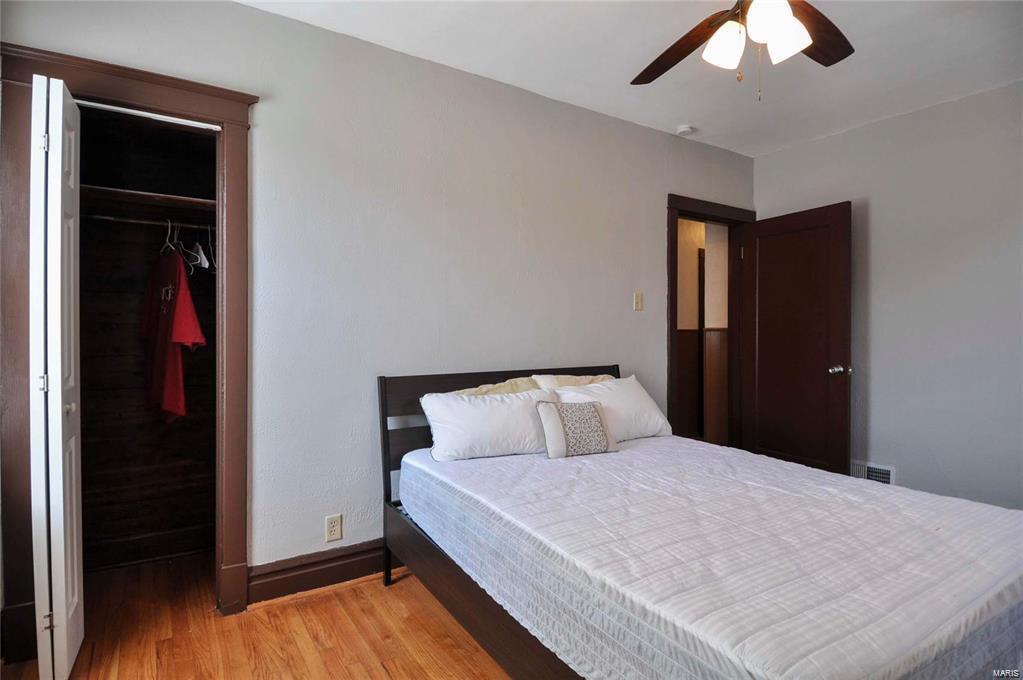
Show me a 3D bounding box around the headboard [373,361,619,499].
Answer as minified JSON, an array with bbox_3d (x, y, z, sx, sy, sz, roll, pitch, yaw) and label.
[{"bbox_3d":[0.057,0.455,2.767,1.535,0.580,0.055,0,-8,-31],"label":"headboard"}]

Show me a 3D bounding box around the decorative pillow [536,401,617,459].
[{"bbox_3d":[0.290,0.397,2.326,0.345,0.270,0.105,0,-35,-23],"label":"decorative pillow"}]

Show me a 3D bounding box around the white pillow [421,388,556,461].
[{"bbox_3d":[-0.088,0.371,2.365,0.680,0.390,0.165,0,-42,-20],"label":"white pillow"}]

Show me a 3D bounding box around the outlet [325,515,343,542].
[{"bbox_3d":[-0.822,0.876,2.371,0.071,0.116,0.010,0,0,-31],"label":"outlet"}]

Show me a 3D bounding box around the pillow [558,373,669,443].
[{"bbox_3d":[0.491,0.357,2.699,0.690,0.410,0.165,0,-42,-30],"label":"pillow"}]

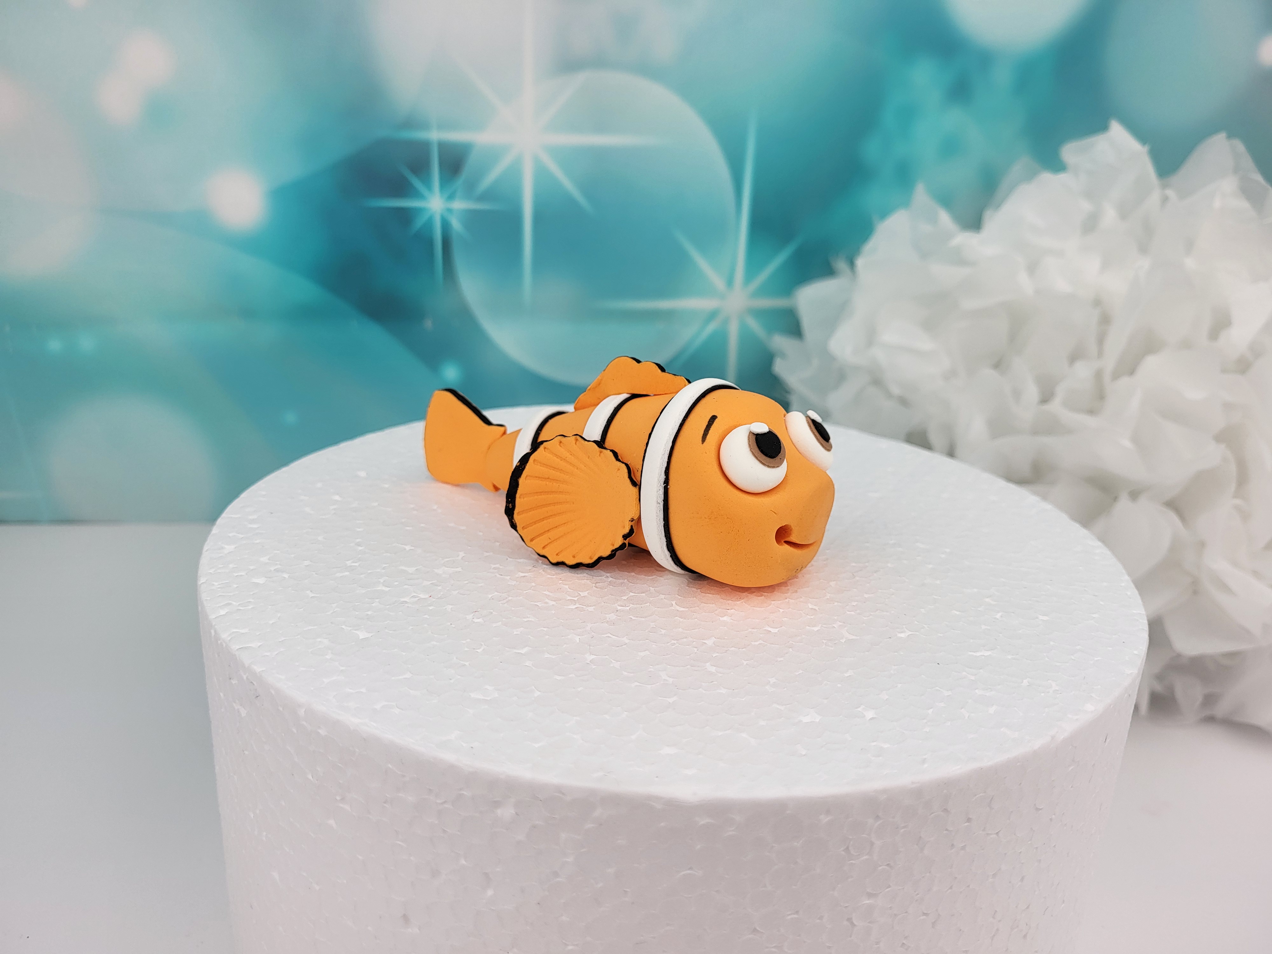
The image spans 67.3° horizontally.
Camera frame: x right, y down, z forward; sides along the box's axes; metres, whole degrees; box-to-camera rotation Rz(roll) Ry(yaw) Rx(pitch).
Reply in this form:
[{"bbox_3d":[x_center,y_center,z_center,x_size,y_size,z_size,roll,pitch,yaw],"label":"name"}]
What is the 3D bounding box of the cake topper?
[{"bbox_3d":[-0.004,-0.007,0.200,0.103,0.041,0.051,17,24,35],"label":"cake topper"}]

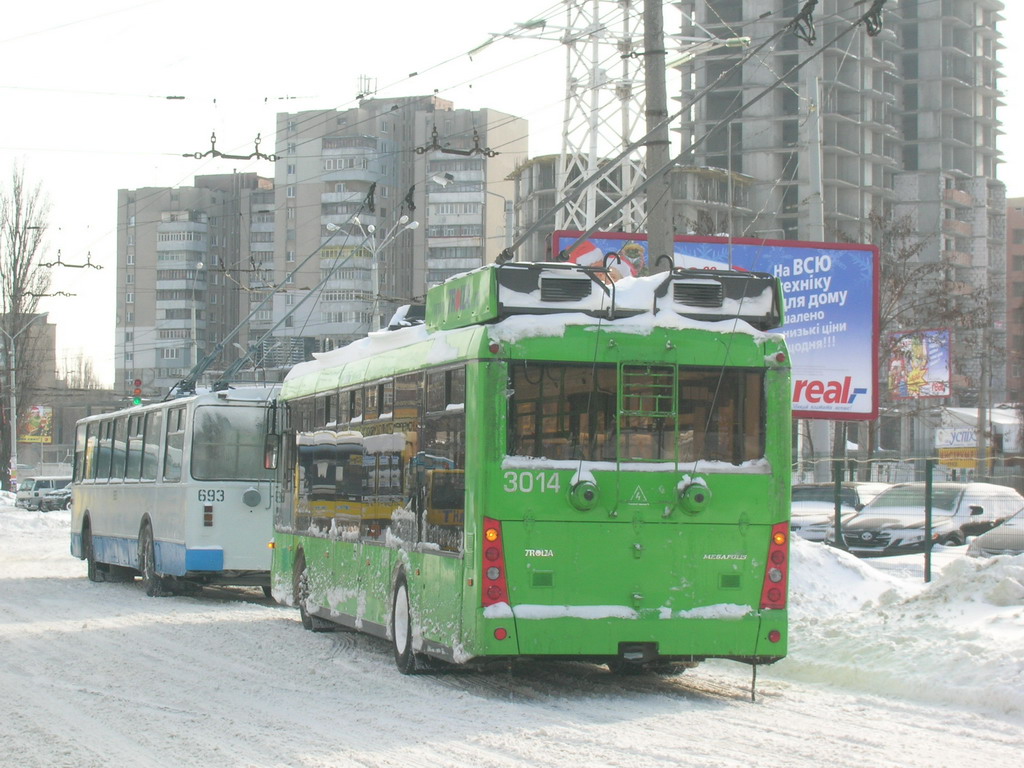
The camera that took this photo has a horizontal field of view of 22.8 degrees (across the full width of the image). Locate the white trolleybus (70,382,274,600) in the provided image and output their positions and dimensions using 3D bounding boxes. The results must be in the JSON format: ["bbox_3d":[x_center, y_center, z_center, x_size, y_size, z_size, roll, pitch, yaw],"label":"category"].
[{"bbox_3d":[-4.999,1.743,40.767,2.500,3.080,11.800,1,-2,-18],"label":"white trolleybus"}]

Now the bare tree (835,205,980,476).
[{"bbox_3d":[9.976,-0.102,64.062,3.700,8.670,3.700,1,-2,0],"label":"bare tree"}]

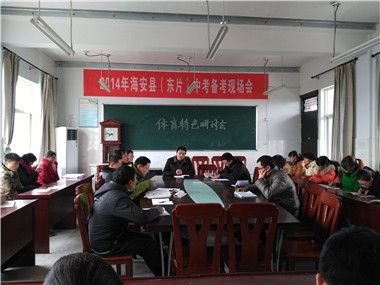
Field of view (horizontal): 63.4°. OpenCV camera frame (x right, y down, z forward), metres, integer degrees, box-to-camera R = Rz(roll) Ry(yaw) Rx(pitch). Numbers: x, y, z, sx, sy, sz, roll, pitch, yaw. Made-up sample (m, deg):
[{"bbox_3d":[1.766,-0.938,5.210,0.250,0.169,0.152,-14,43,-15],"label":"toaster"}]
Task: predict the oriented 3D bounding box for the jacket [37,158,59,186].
[{"bbox_3d":[-2.460,0.570,5.220,0.480,0.660,0.520,0,0,6],"label":"jacket"}]

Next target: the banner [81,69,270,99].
[{"bbox_3d":[-0.300,-1.520,8.140,4.880,0.690,0.030,0,0,-5],"label":"banner"}]

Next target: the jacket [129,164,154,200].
[{"bbox_3d":[-0.730,0.600,4.100,0.520,0.650,0.520,0,0,-3],"label":"jacket"}]

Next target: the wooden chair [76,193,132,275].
[{"bbox_3d":[-0.765,0.970,2.870,0.500,0.960,0.440,0,0,-5],"label":"wooden chair"}]

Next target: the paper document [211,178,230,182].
[{"bbox_3d":[0.550,0.668,5.480,0.340,0.015,0.250,0,0,-5],"label":"paper document"}]

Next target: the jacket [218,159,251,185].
[{"bbox_3d":[0.800,0.610,5.600,0.500,0.620,0.550,0,0,-39],"label":"jacket"}]

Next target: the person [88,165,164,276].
[{"bbox_3d":[-0.565,0.830,2.870,0.780,1.250,0.540,0,0,-8],"label":"person"}]

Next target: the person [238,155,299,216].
[{"bbox_3d":[0.930,0.800,3.600,0.740,1.260,0.550,0,0,-7],"label":"person"}]

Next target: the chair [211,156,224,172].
[{"bbox_3d":[0.740,0.870,7.500,0.440,1.000,0.500,0,0,-5],"label":"chair"}]

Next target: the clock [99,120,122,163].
[{"bbox_3d":[-2.000,0.430,7.750,0.580,1.950,0.320,0,0,-5],"label":"clock"}]

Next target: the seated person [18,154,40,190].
[{"bbox_3d":[-2.450,0.800,4.780,0.720,1.250,0.520,0,0,0],"label":"seated person"}]

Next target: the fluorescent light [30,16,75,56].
[{"bbox_3d":[-1.574,-1.235,3.640,0.115,0.080,1.230,0,0,-5],"label":"fluorescent light"}]

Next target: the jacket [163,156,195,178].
[{"bbox_3d":[-0.230,0.590,6.080,0.600,0.640,0.420,0,0,-5],"label":"jacket"}]

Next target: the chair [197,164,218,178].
[{"bbox_3d":[0.355,0.940,6.050,0.420,0.980,0.480,0,0,-5],"label":"chair"}]

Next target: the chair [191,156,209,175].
[{"bbox_3d":[0.260,0.870,7.470,0.440,1.000,0.500,0,0,-5],"label":"chair"}]

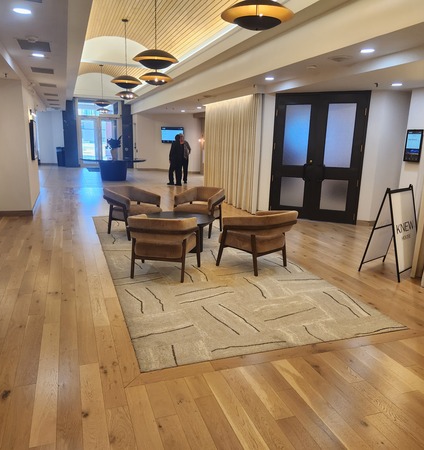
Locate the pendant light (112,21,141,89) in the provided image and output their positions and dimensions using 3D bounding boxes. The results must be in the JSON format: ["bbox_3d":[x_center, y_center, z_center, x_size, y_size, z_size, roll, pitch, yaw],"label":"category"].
[{"bbox_3d":[-2.343,-4.660,10.912,0.850,1.802,0.850,-3,13,-20],"label":"pendant light"}]

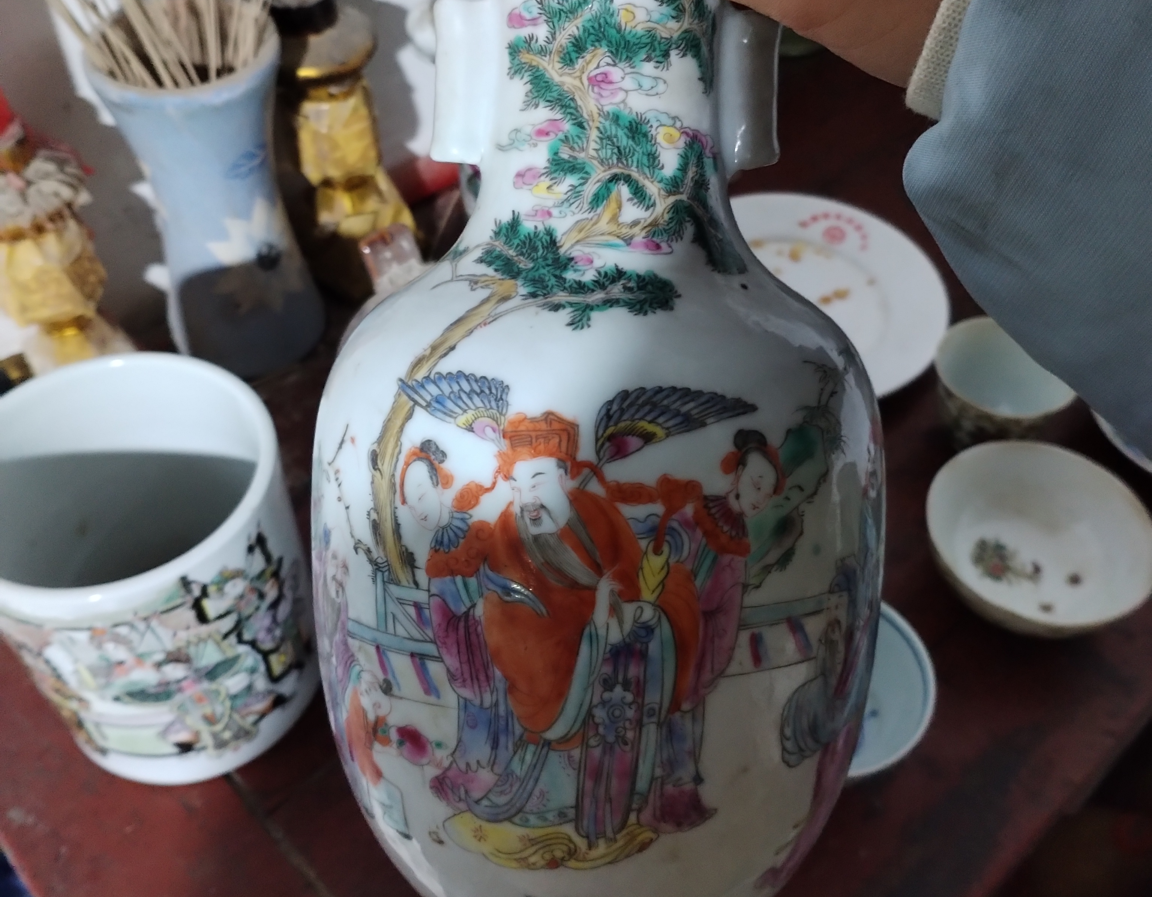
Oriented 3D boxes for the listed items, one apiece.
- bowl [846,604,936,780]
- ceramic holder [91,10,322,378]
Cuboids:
[{"bbox_3d":[0.117,0.114,0.557,0.107,0.024,0.107,0,50,0],"label":"bowl"},{"bbox_3d":[-0.198,-0.139,0.653,0.097,0.198,0.097,1,50,0],"label":"ceramic holder"}]

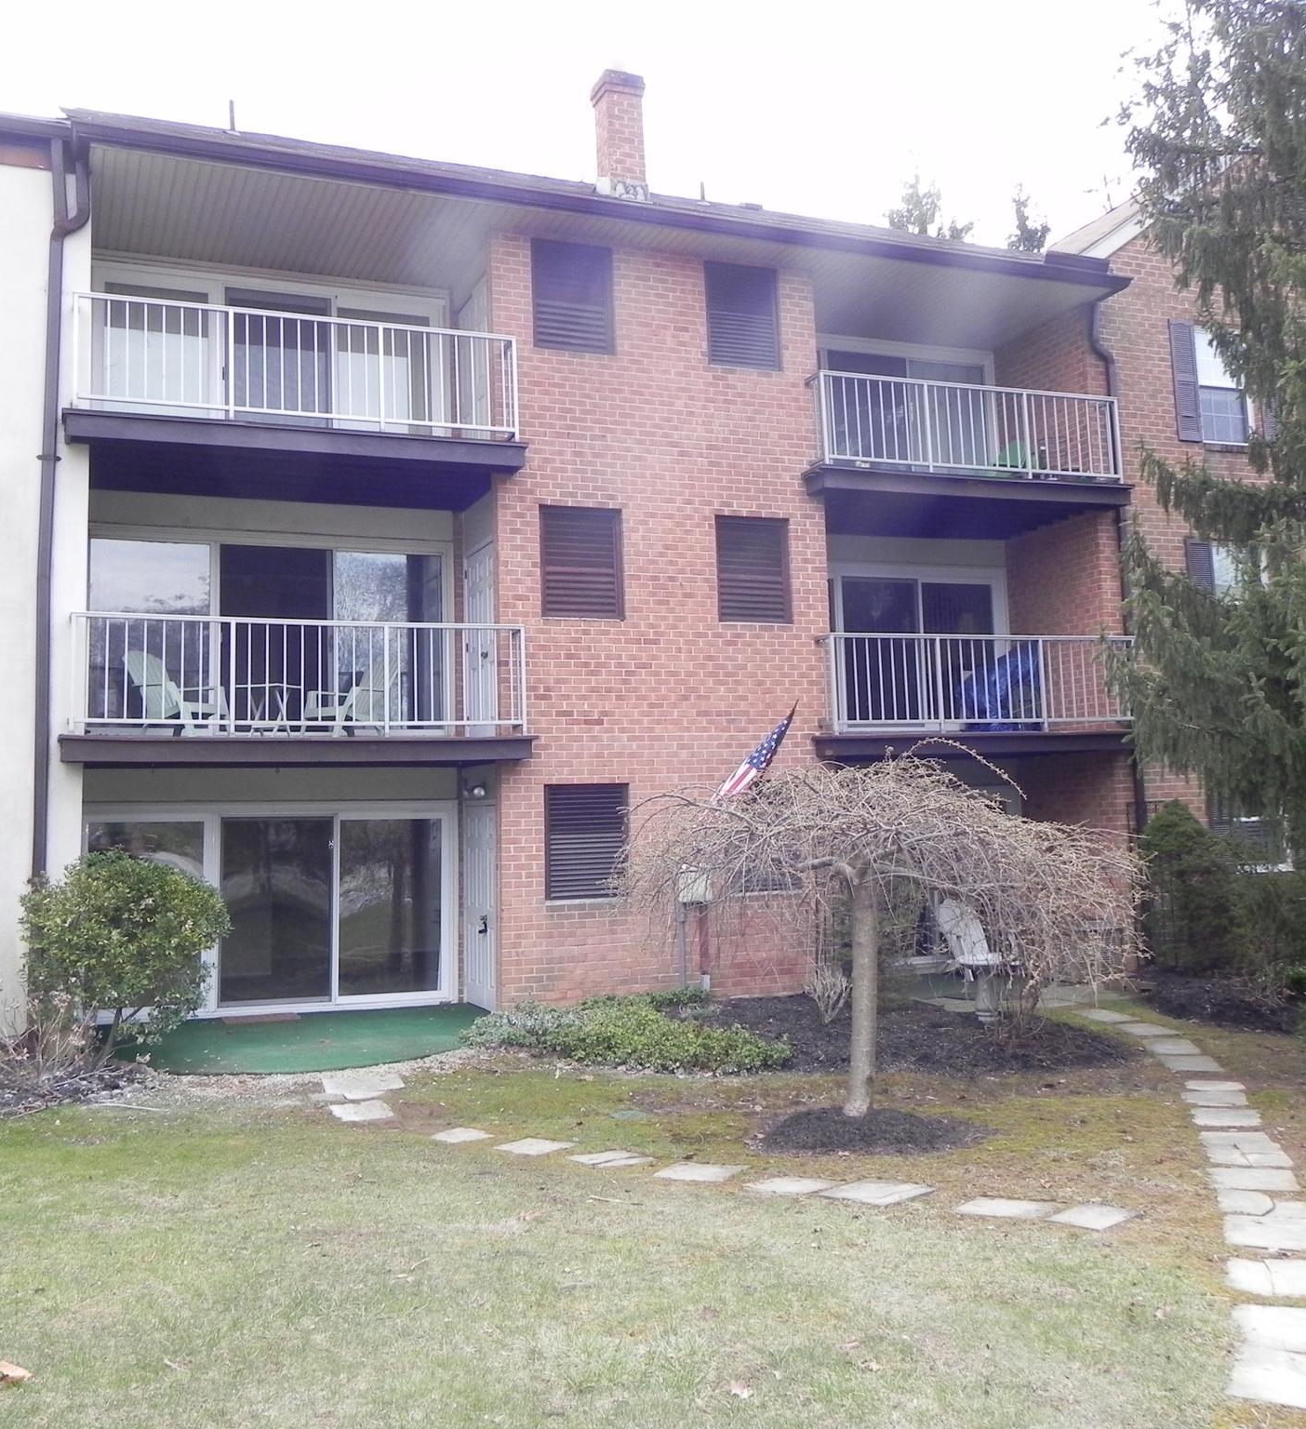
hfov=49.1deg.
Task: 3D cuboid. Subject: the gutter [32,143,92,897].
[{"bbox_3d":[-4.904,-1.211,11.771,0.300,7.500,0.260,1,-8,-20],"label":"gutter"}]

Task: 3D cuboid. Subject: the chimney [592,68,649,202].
[{"bbox_3d":[-0.351,-6.291,15.795,0.460,1.440,0.480,1,-8,-20],"label":"chimney"}]

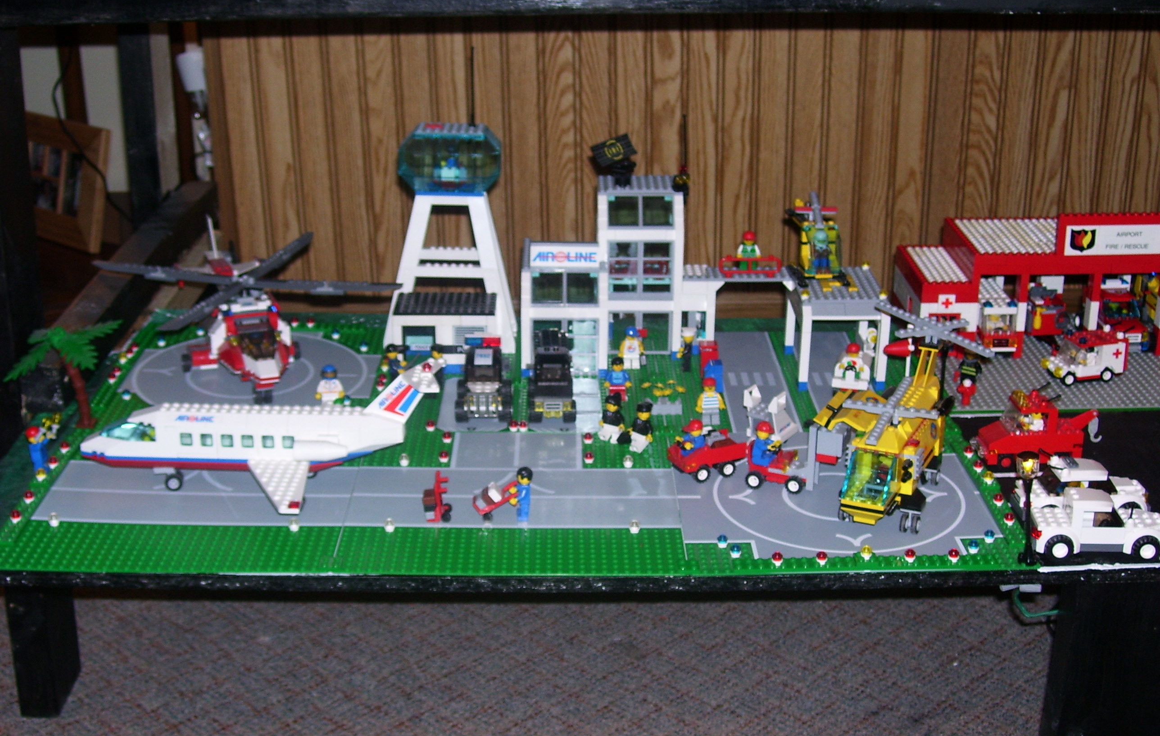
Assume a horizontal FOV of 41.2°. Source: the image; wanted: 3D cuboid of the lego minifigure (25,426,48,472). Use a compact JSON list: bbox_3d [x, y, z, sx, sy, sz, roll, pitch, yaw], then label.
[{"bbox_3d":[-0.434,0.065,1.233,0.018,0.042,0.022,-5,21,1],"label":"lego minifigure"}]

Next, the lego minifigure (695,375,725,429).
[{"bbox_3d":[0.114,0.029,1.349,0.026,0.043,0.015,1,21,-1],"label":"lego minifigure"}]

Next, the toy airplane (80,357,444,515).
[{"bbox_3d":[-0.253,0.045,1.221,0.289,0.097,0.210,1,21,-1],"label":"toy airplane"}]

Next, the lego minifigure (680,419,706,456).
[{"bbox_3d":[0.092,0.058,1.260,0.022,0.032,0.022,-10,23,-26],"label":"lego minifigure"}]

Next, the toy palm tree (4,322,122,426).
[{"bbox_3d":[-0.440,0.005,1.322,0.095,0.093,0.092,1,21,-1],"label":"toy palm tree"}]

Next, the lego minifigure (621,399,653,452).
[{"bbox_3d":[0.049,0.048,1.296,0.026,0.043,0.018,18,23,25],"label":"lego minifigure"}]

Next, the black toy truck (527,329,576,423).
[{"bbox_3d":[-0.024,0.005,1.378,0.044,0.061,0.088,1,21,-1],"label":"black toy truck"}]

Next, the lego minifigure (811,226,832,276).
[{"bbox_3d":[0.229,-0.111,1.464,0.022,0.041,0.014,1,21,-1],"label":"lego minifigure"}]

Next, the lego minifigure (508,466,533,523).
[{"bbox_3d":[-0.045,0.095,1.173,0.020,0.042,0.022,0,21,-4],"label":"lego minifigure"}]

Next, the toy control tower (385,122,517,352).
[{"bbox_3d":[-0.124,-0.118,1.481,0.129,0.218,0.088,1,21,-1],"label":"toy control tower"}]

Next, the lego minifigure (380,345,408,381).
[{"bbox_3d":[-0.169,0.000,1.416,0.020,0.043,0.023,6,21,13],"label":"lego minifigure"}]

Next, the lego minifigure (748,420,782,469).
[{"bbox_3d":[0.150,0.061,1.241,0.024,0.035,0.024,7,22,16],"label":"lego minifigure"}]

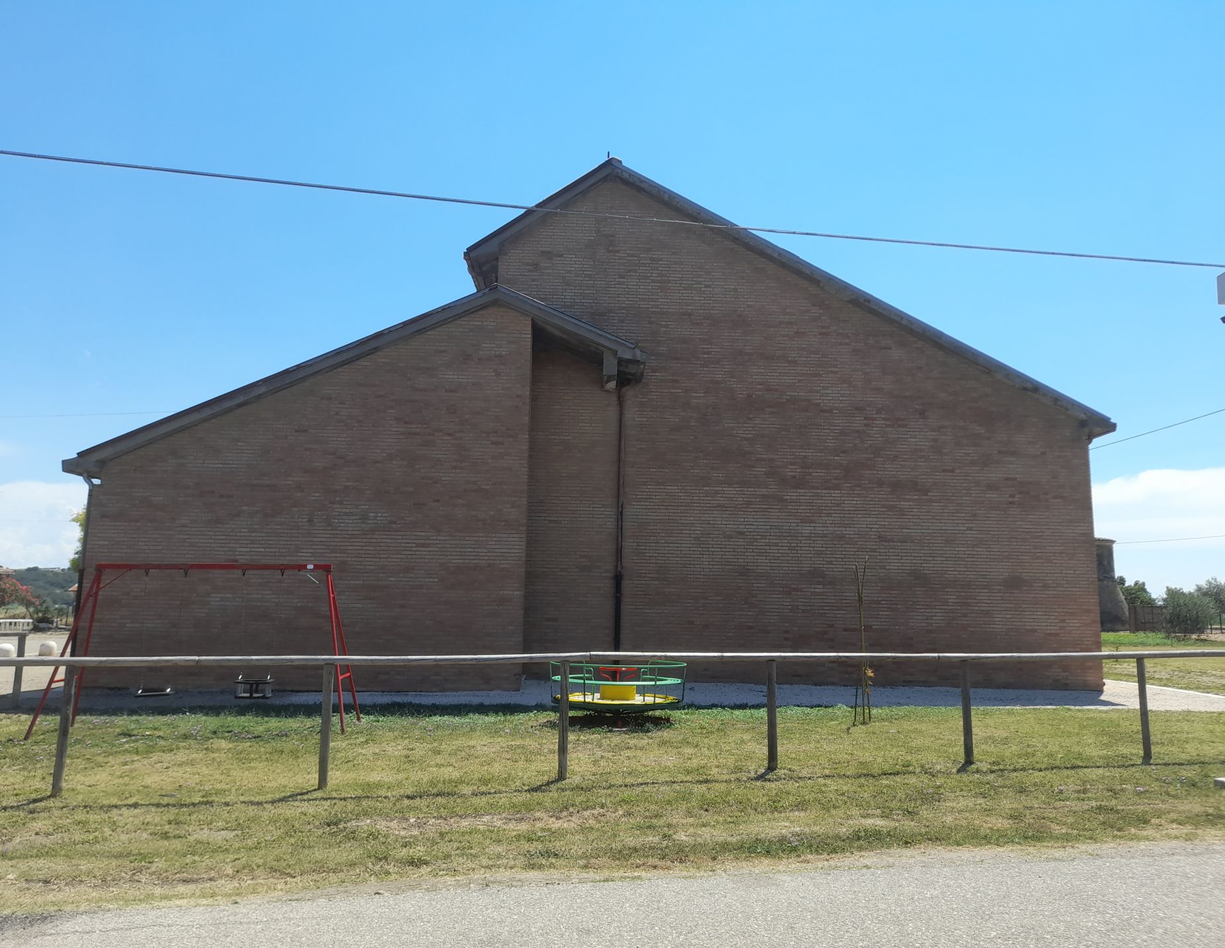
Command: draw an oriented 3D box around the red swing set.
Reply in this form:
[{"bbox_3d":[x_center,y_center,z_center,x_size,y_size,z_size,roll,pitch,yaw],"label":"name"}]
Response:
[{"bbox_3d":[-5.097,2.184,11.582,3.641,2.065,1.278,2,-9,-7],"label":"red swing set"}]

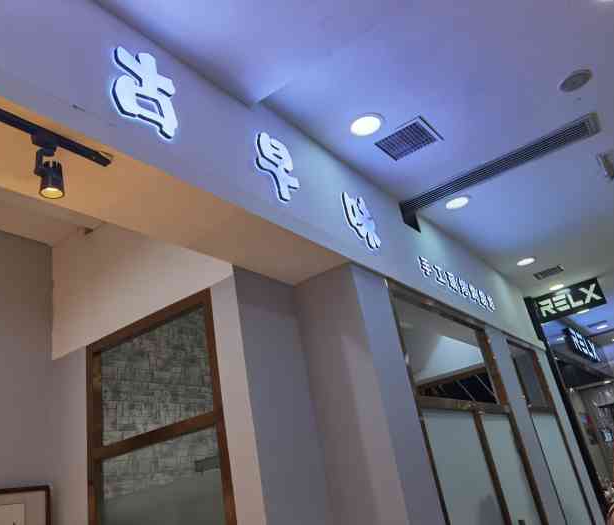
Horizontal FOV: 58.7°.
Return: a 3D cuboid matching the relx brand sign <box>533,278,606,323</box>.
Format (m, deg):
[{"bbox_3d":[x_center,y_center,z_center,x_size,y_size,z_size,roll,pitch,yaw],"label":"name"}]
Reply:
[{"bbox_3d":[3.283,0.492,6.834,0.784,0.335,0.100,-24,-27,29],"label":"relx brand sign"}]

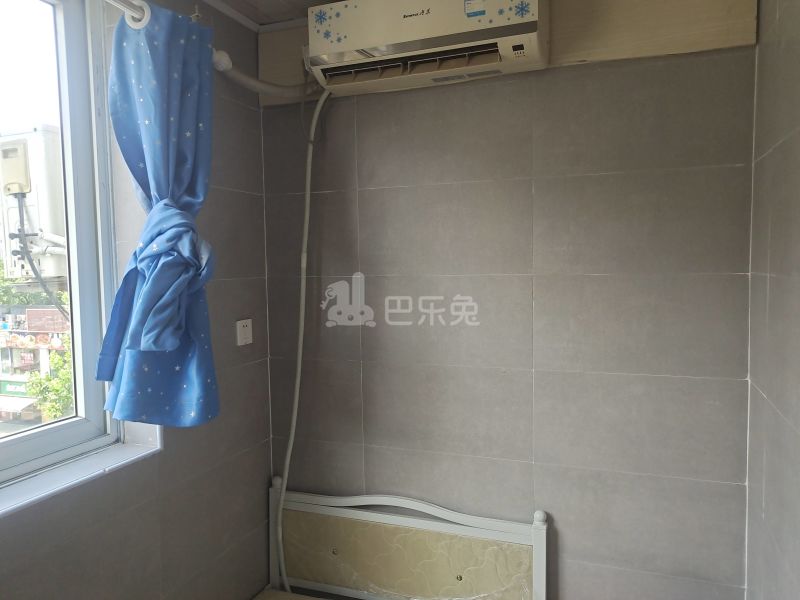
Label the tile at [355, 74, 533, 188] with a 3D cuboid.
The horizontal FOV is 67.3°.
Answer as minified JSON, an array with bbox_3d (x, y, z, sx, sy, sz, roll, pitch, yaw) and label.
[{"bbox_3d":[0.135,-0.529,1.973,0.600,0.300,0.014,0,4,21],"label":"tile"}]

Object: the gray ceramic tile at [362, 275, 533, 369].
[{"bbox_3d":[0.143,0.070,2.008,0.600,0.300,0.012,0,4,21],"label":"gray ceramic tile"}]

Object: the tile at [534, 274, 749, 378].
[{"bbox_3d":[0.703,0.074,1.794,0.596,0.300,0.014,0,4,21],"label":"tile"}]

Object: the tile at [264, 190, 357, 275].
[{"bbox_3d":[-0.318,-0.233,2.163,0.377,0.300,0.012,0,4,21],"label":"tile"}]

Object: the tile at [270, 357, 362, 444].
[{"bbox_3d":[-0.308,0.367,2.199,0.379,0.300,0.010,0,4,21],"label":"tile"}]

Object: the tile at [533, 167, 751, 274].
[{"bbox_3d":[0.699,-0.225,1.771,0.600,0.300,0.010,0,4,21],"label":"tile"}]

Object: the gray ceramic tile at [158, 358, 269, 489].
[{"bbox_3d":[-0.595,0.385,1.983,0.010,0.300,0.600,0,4,20],"label":"gray ceramic tile"}]

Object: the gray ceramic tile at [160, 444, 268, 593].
[{"bbox_3d":[-0.586,0.683,1.998,0.012,0.300,0.600,0,4,19],"label":"gray ceramic tile"}]

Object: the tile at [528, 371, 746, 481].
[{"bbox_3d":[0.708,0.374,1.807,0.600,0.300,0.010,0,4,21],"label":"tile"}]

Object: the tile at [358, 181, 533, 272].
[{"bbox_3d":[0.139,-0.230,1.989,0.600,0.300,0.012,0,4,21],"label":"tile"}]

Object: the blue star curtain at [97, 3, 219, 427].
[{"bbox_3d":[-0.635,-0.207,1.597,0.190,1.090,0.250,0,4,21],"label":"blue star curtain"}]

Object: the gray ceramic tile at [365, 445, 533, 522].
[{"bbox_3d":[0.153,0.669,2.041,0.600,0.300,0.010,0,4,21],"label":"gray ceramic tile"}]

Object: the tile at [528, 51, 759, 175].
[{"bbox_3d":[0.694,-0.525,1.759,0.596,0.300,0.014,0,4,21],"label":"tile"}]

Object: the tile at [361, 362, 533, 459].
[{"bbox_3d":[0.148,0.370,2.023,0.600,0.300,0.010,0,4,21],"label":"tile"}]

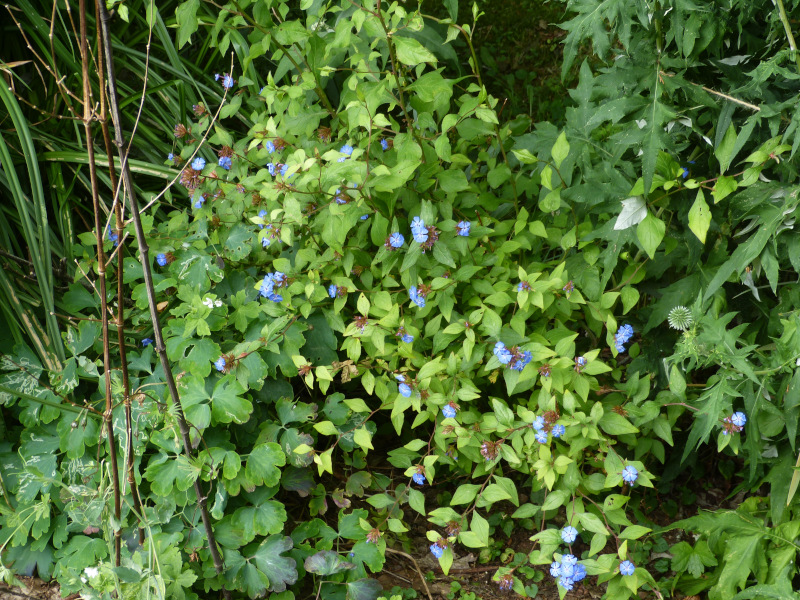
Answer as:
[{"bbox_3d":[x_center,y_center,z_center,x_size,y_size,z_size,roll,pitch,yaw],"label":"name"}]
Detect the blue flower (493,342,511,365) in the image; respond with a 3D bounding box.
[{"bbox_3d":[0.140,0.072,2.300,0.027,0.028,0.020,6,26,14],"label":"blue flower"}]

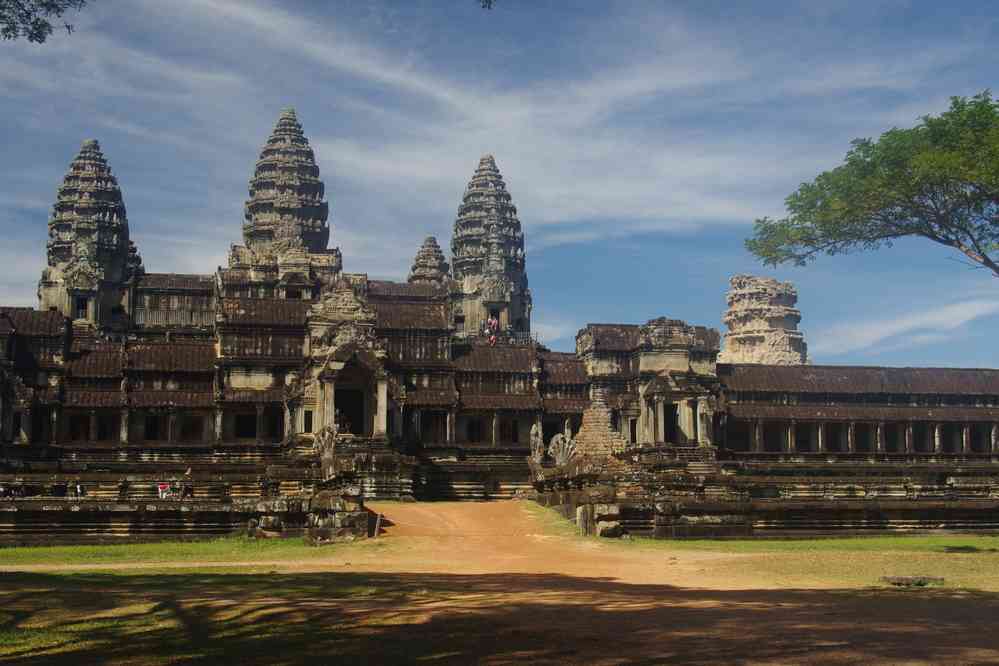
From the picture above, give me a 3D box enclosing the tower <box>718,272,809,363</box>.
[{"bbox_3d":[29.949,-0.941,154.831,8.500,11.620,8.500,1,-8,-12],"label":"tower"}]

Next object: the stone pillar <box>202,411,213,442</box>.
[{"bbox_3d":[-18.894,6.050,87.975,0.500,2.064,0.500,1,-8,-11],"label":"stone pillar"}]

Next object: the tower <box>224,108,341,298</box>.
[{"bbox_3d":[-30.086,-17.739,192.963,14.800,29.120,14.800,1,-8,-12],"label":"tower"}]

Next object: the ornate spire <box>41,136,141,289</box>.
[{"bbox_3d":[-49.446,-13.797,164.379,9.300,19.960,9.300,1,-8,-12],"label":"ornate spire"}]

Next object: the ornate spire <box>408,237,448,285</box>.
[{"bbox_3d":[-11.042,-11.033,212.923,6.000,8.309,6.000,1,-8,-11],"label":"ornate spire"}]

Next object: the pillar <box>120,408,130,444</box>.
[{"bbox_3d":[-23.787,5.947,86.472,0.530,2.281,0.530,1,-8,-11],"label":"pillar"}]

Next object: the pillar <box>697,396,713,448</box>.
[{"bbox_3d":[15.421,6.671,102.274,0.950,3.800,0.900,1,-8,-12],"label":"pillar"}]

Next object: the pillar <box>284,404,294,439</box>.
[{"bbox_3d":[-15.390,6.431,99.403,0.650,3.000,0.650,1,-8,-12],"label":"pillar"}]

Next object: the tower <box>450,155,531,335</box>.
[{"bbox_3d":[-1.433,-10.509,169.078,9.600,23.015,9.600,1,-8,-11],"label":"tower"}]

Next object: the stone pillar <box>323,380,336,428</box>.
[{"bbox_3d":[-11.286,4.941,90.263,0.800,3.860,0.800,1,-8,-12],"label":"stone pillar"}]

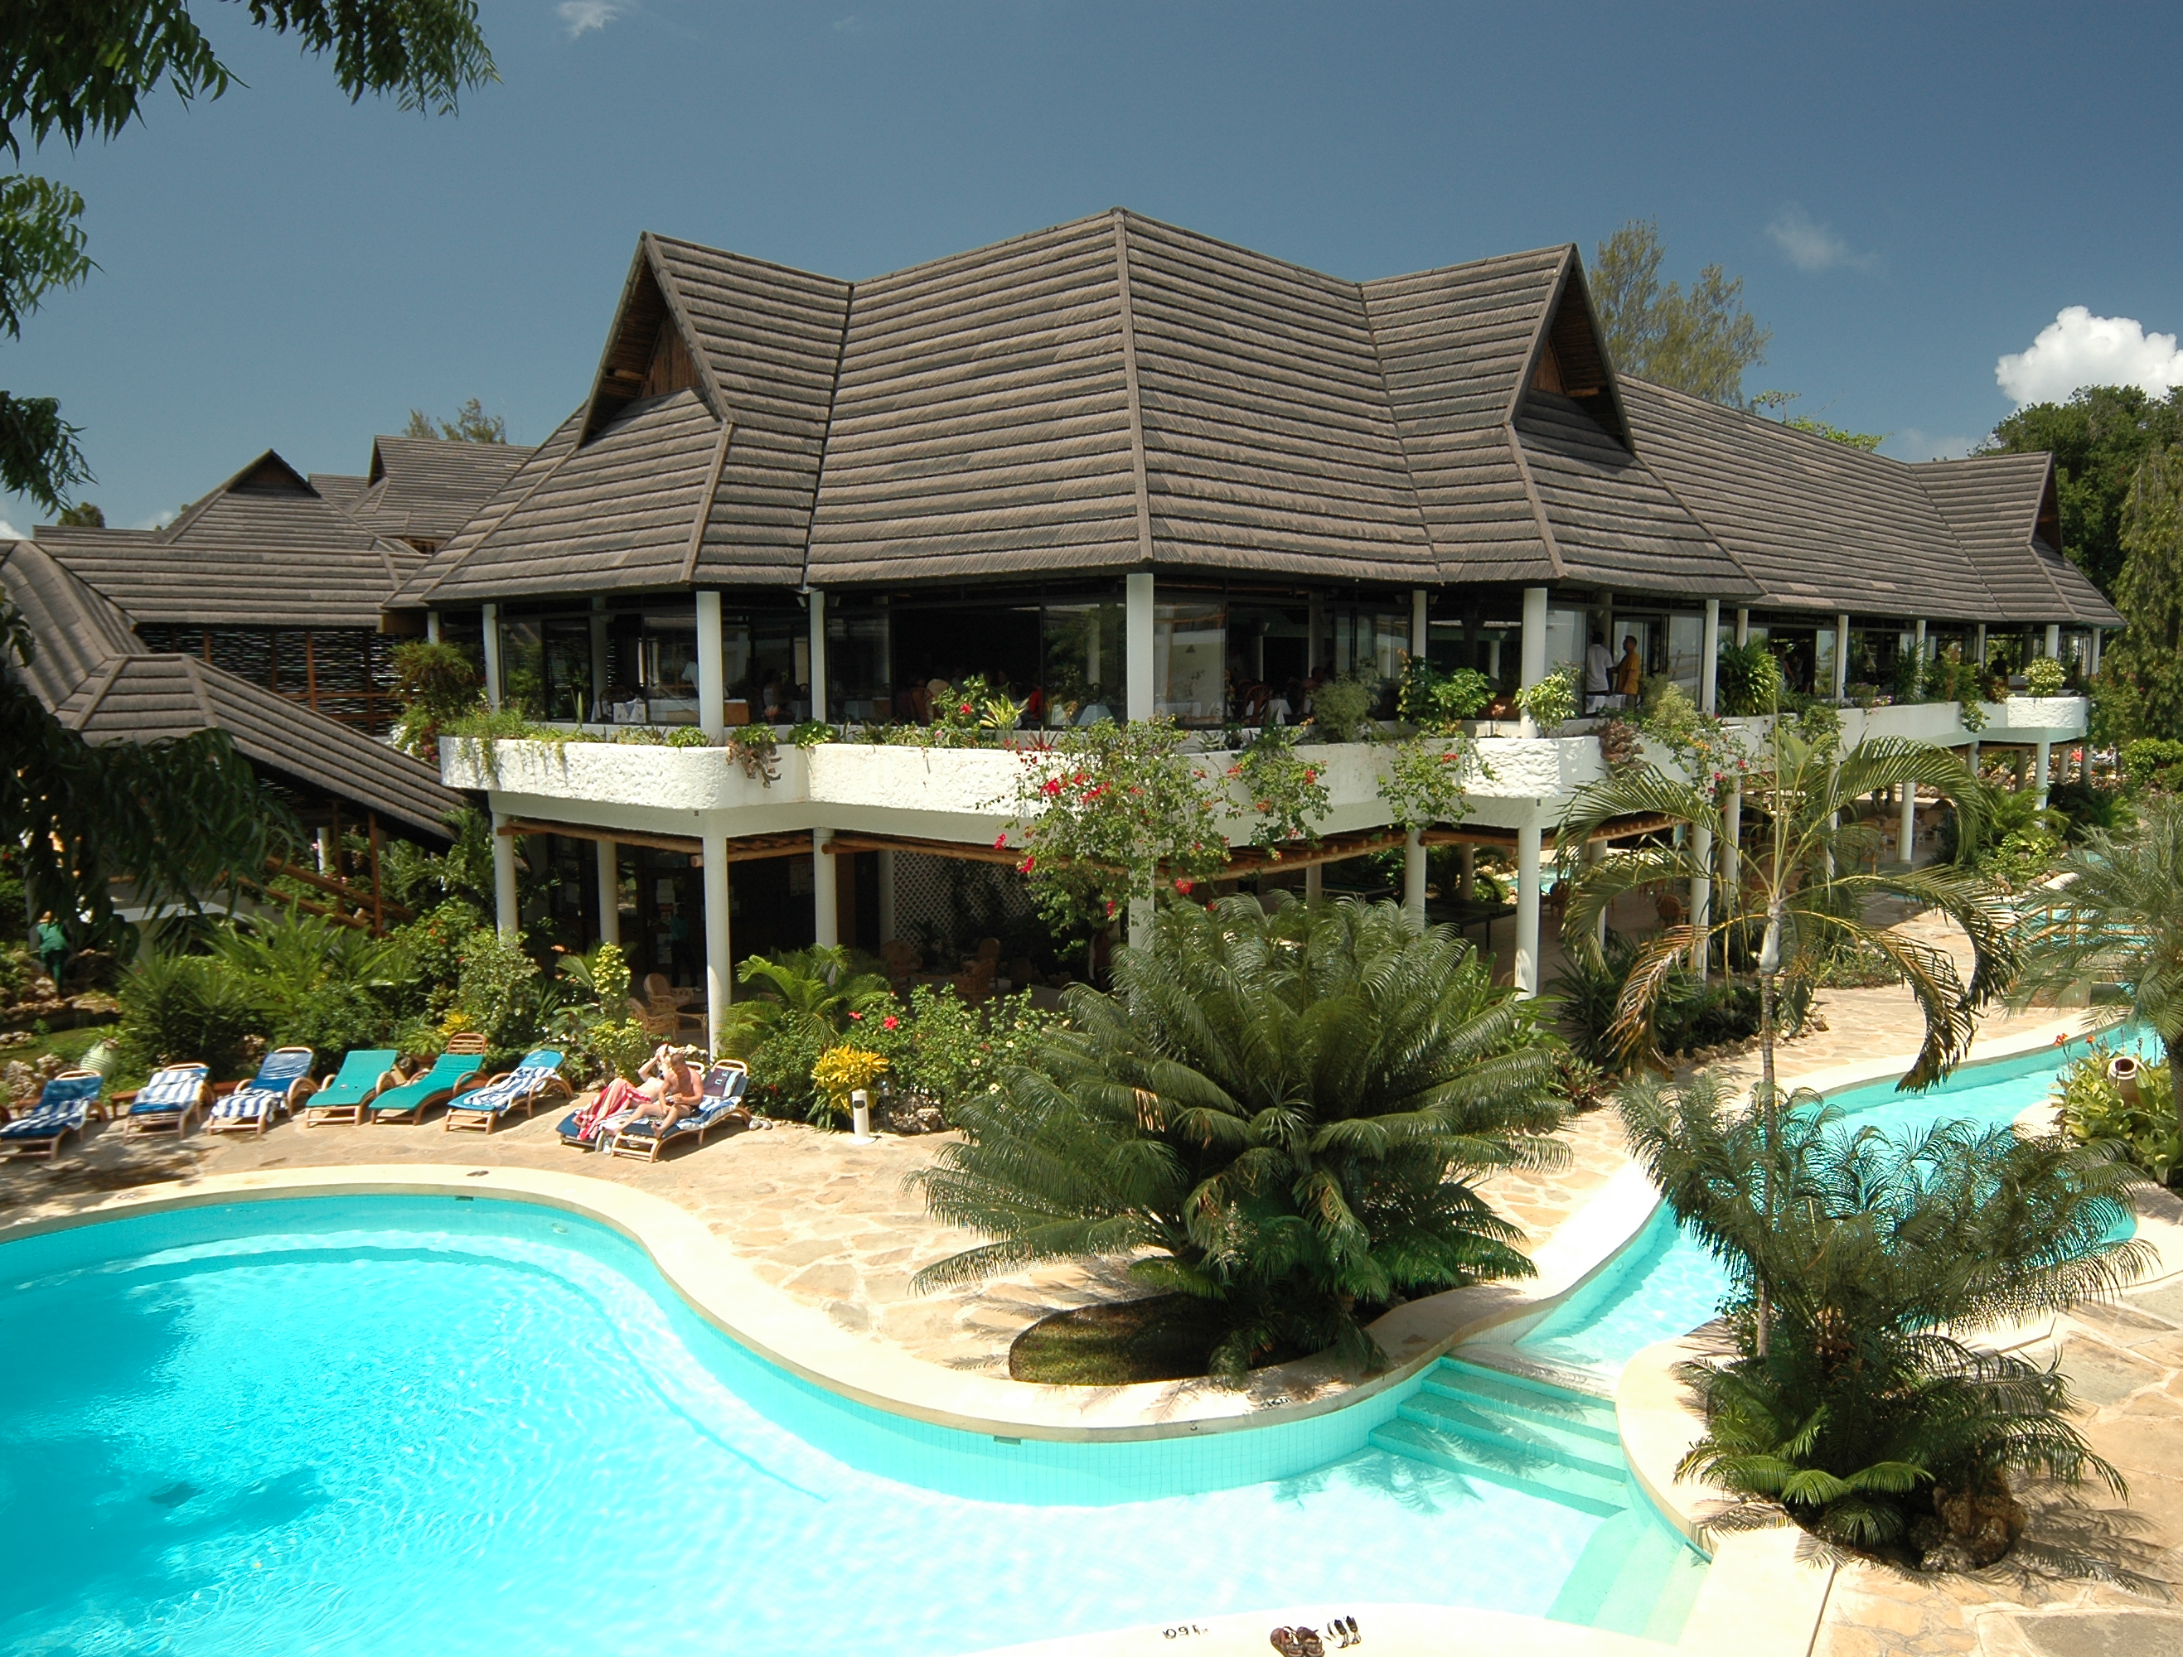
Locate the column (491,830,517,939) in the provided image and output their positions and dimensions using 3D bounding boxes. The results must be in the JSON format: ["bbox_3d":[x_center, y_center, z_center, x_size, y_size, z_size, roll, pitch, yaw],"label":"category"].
[{"bbox_3d":[-9.900,1.382,25.858,0.320,3.233,0.320,-6,8,-43],"label":"column"}]

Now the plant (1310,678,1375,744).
[{"bbox_3d":[3.667,-1.722,22.300,0.920,1.050,0.880,0,6,0],"label":"plant"}]

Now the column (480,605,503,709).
[{"bbox_3d":[-10.150,-2.638,25.824,0.210,2.239,0.210,-6,8,-43],"label":"column"}]

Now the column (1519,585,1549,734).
[{"bbox_3d":[6.550,-2.385,22.506,0.350,2.289,0.350,5,8,43],"label":"column"}]

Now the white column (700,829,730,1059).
[{"bbox_3d":[-5.810,1.932,23.721,0.355,3.643,0.355,0,6,0],"label":"white column"}]

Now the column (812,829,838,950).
[{"bbox_3d":[-4.279,1.759,24.500,0.350,3.500,0.350,0,6,0],"label":"column"}]

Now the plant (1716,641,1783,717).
[{"bbox_3d":[14.017,-3.135,32.458,1.400,1.650,1.300,2,6,23],"label":"plant"}]

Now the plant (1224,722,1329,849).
[{"bbox_3d":[2.346,-0.516,19.200,0.750,1.600,1.200,5,8,43],"label":"plant"}]

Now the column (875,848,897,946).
[{"bbox_3d":[-4.031,1.235,30.000,0.320,3.400,0.320,0,6,0],"label":"column"}]

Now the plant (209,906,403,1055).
[{"bbox_3d":[-13.334,2.574,25.794,3.300,2.400,2.500,-3,7,-28],"label":"plant"}]

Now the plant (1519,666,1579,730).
[{"bbox_3d":[6.599,-1.821,21.900,0.850,0.980,0.800,0,6,0],"label":"plant"}]

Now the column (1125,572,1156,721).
[{"bbox_3d":[0.669,-2.214,20.481,0.360,2.383,0.360,0,6,0],"label":"column"}]

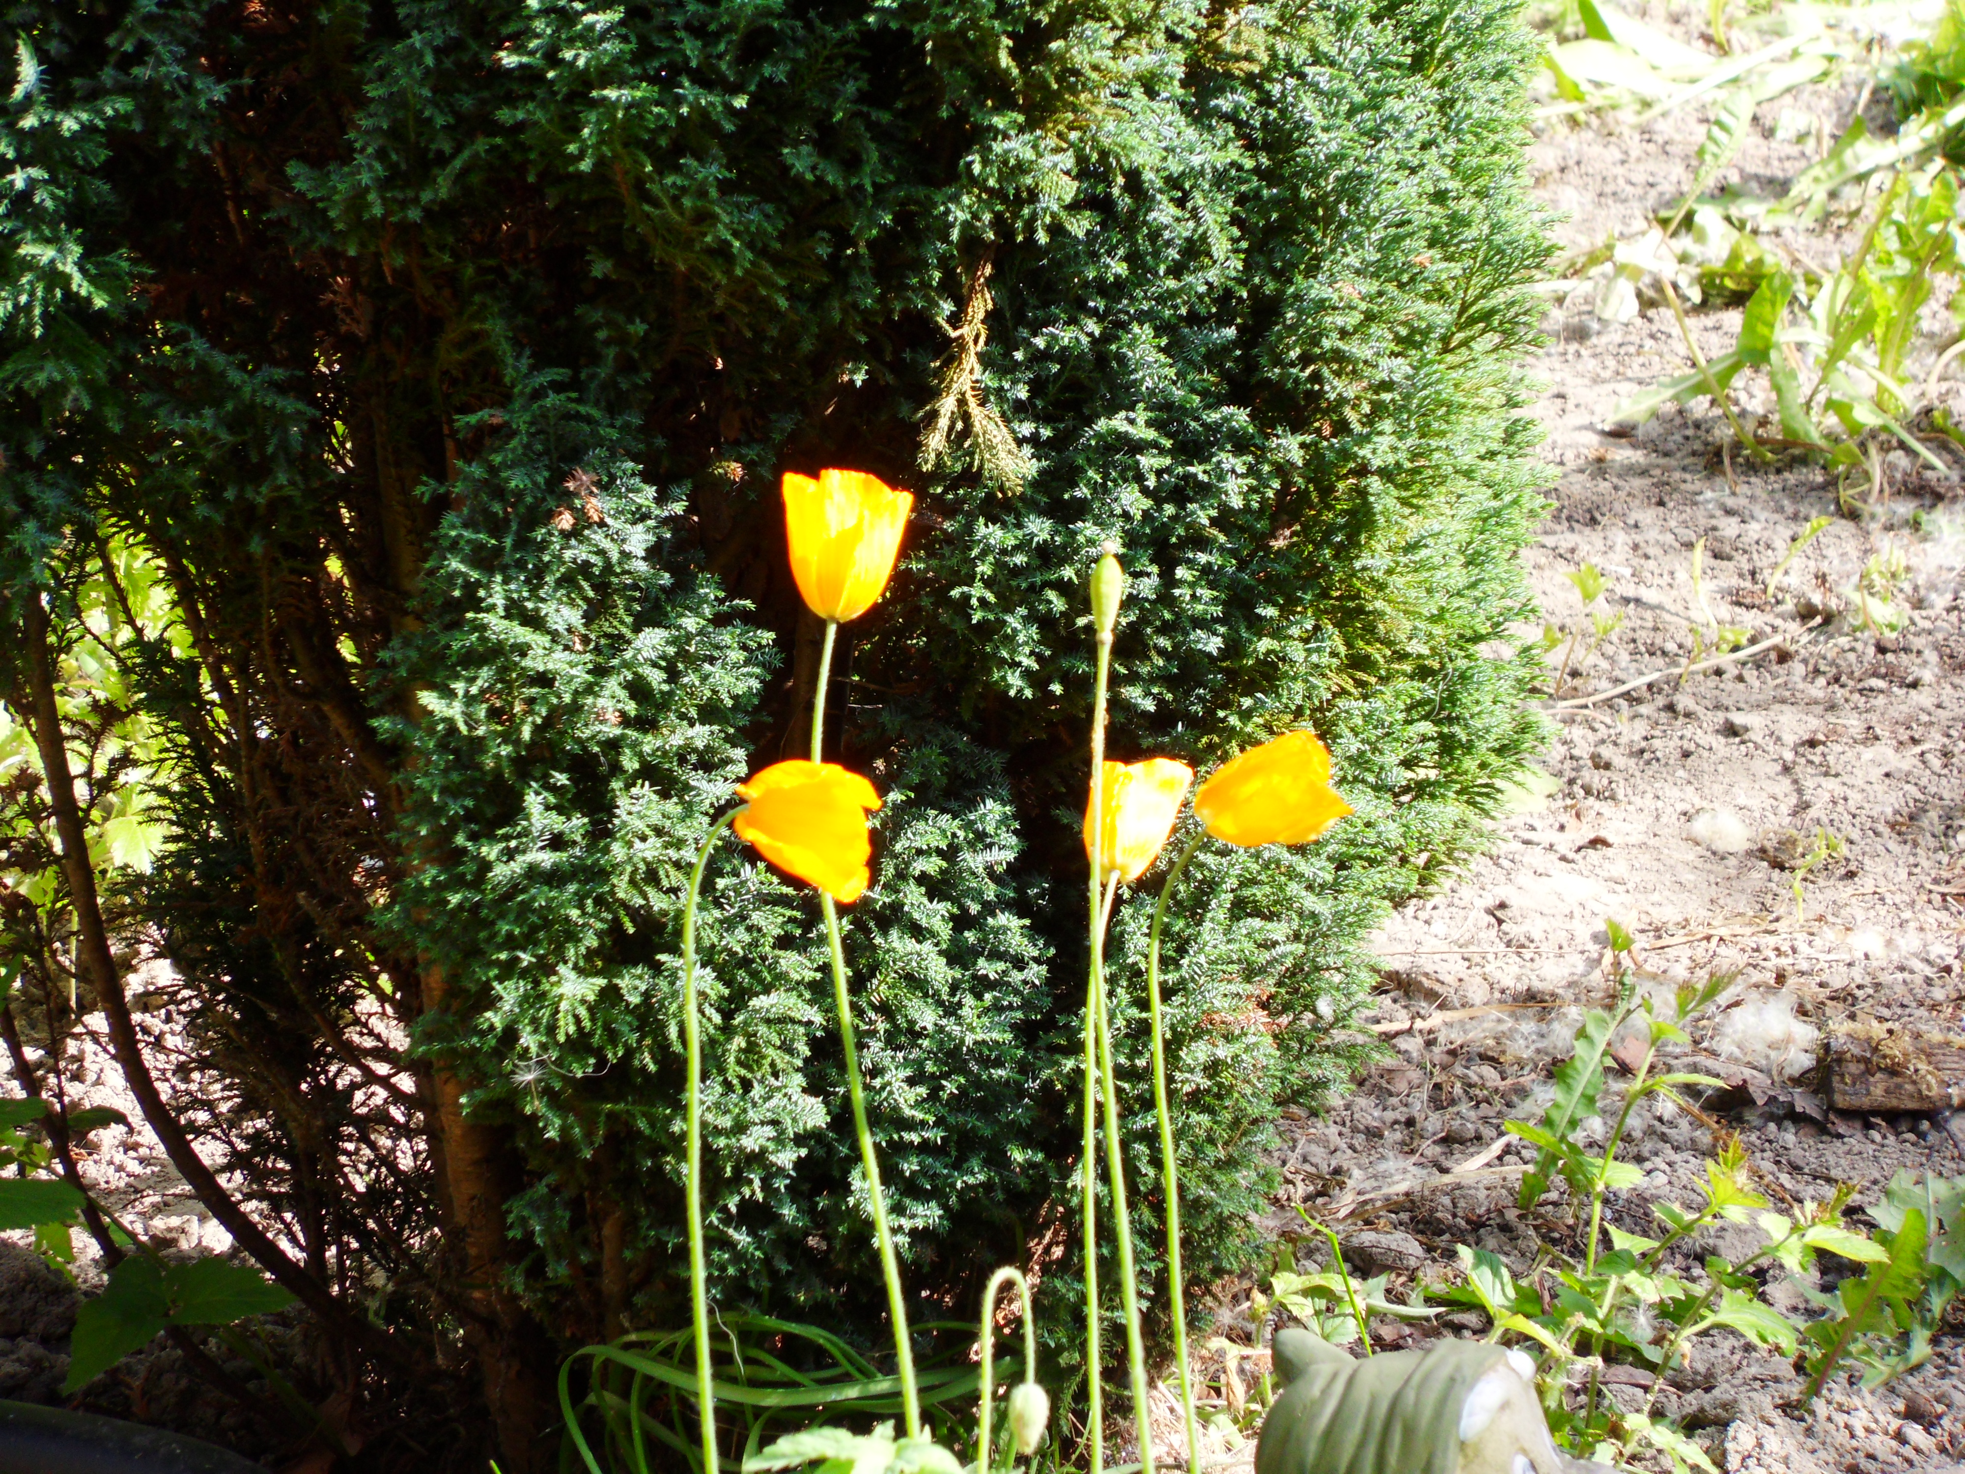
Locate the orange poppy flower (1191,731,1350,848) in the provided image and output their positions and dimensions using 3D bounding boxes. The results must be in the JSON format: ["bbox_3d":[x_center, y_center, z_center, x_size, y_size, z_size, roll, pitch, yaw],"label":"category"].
[{"bbox_3d":[0.079,0.014,3.700,0.042,0.031,0.031,-15,0,-6],"label":"orange poppy flower"}]

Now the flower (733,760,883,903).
[{"bbox_3d":[-0.047,0.025,3.690,0.040,0.032,0.032,20,0,0],"label":"flower"}]

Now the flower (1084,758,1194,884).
[{"bbox_3d":[0.043,0.023,3.720,0.029,0.036,0.029,12,7,0],"label":"flower"}]

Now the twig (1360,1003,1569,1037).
[{"bbox_3d":[0.154,0.090,4.320,0.068,0.005,0.009,-6,18,-19],"label":"twig"}]

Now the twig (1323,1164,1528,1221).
[{"bbox_3d":[0.136,0.138,4.150,0.074,0.007,0.014,-10,20,-30],"label":"twig"}]

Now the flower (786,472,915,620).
[{"bbox_3d":[-0.037,-0.052,3.720,0.035,0.041,0.035,2,9,0],"label":"flower"}]

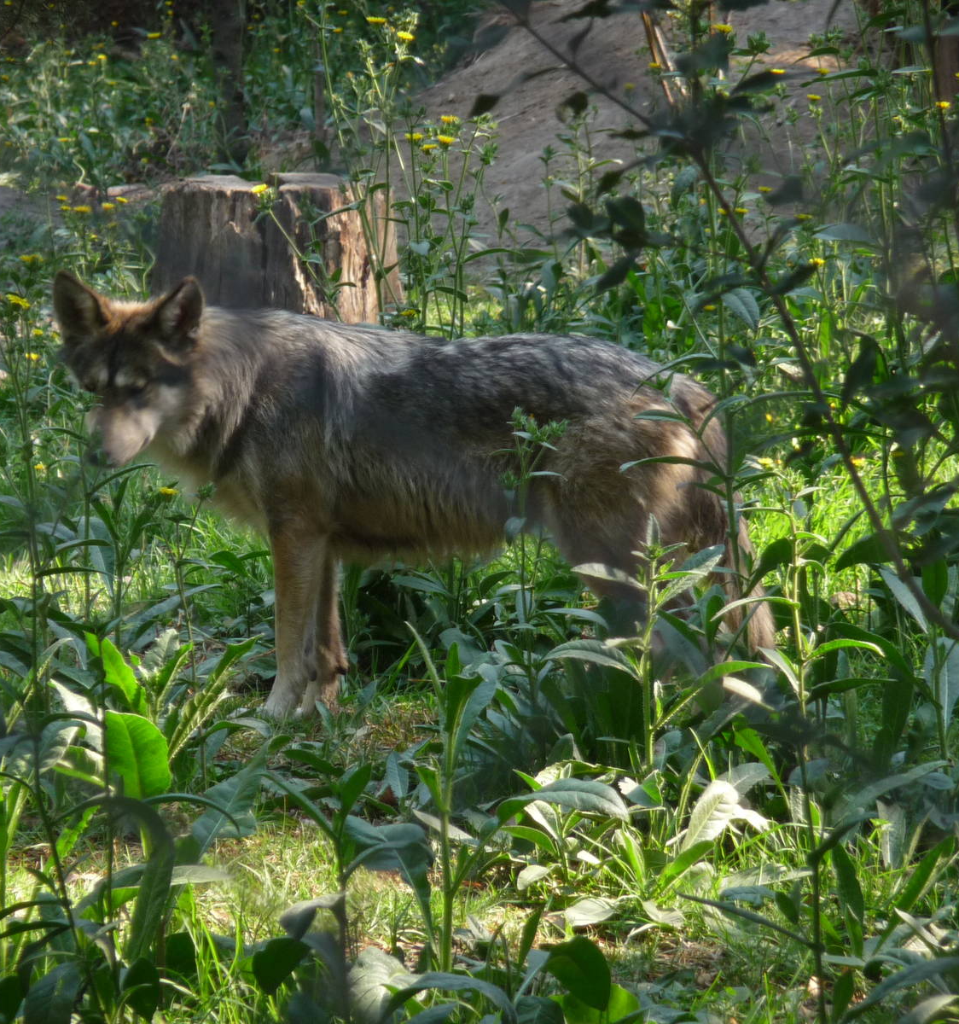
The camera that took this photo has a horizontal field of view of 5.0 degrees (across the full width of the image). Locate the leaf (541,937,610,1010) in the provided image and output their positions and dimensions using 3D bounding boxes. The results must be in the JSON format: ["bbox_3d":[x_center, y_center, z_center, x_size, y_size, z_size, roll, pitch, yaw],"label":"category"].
[{"bbox_3d":[0.137,0.646,15.500,0.096,0.101,0.050,0,6,0],"label":"leaf"}]

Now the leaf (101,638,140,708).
[{"bbox_3d":[-0.588,0.264,18.100,0.066,0.113,0.050,0,6,0],"label":"leaf"}]

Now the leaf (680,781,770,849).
[{"bbox_3d":[0.382,0.472,17.200,0.135,0.102,0.080,0,6,0],"label":"leaf"}]

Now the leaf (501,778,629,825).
[{"bbox_3d":[0.124,0.429,16.400,0.196,0.063,0.070,0,6,0],"label":"leaf"}]

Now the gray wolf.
[{"bbox_3d":[-0.117,-0.031,19.500,1.250,0.765,0.360,1,6,7],"label":"gray wolf"}]

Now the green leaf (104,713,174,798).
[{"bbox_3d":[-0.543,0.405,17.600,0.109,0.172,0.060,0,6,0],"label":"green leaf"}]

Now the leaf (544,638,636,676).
[{"bbox_3d":[0.182,0.239,18.200,0.151,0.057,0.060,0,6,0],"label":"leaf"}]

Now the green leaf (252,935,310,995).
[{"bbox_3d":[-0.274,0.623,15.200,0.079,0.078,0.050,0,6,0],"label":"green leaf"}]

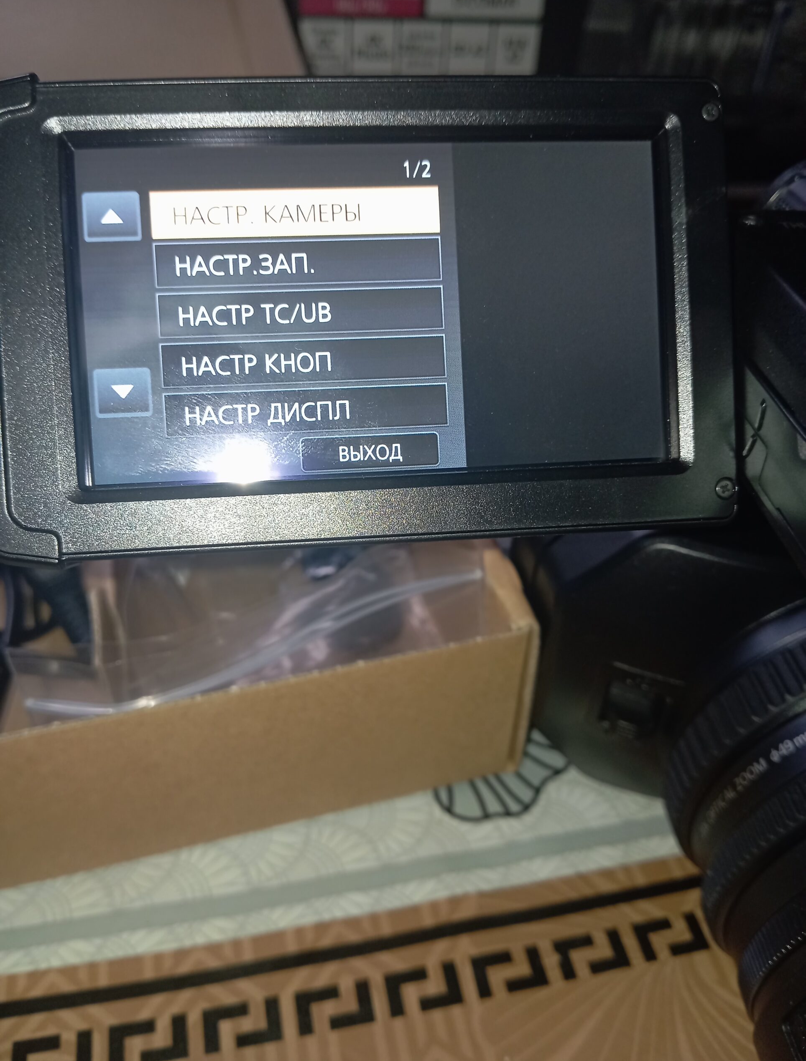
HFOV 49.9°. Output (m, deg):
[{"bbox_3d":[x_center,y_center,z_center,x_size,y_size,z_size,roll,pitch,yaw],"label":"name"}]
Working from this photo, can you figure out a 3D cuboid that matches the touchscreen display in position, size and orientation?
[{"bbox_3d":[-0.003,-0.030,0.117,0.077,0.043,0.005,-3,2,-5],"label":"touchscreen display"}]

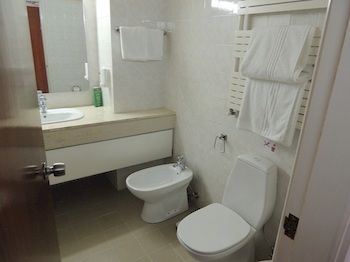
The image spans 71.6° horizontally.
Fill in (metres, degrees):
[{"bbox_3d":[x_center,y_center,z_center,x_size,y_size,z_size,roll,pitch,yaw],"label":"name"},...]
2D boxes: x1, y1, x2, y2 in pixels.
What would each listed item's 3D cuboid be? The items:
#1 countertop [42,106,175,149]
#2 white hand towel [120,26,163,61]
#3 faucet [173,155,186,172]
[{"bbox_3d":[-0.747,-0.081,2.199,1.411,0.152,0.612,-9,22,-32],"label":"countertop"},{"bbox_3d":[-0.283,-0.753,2.122,0.401,0.270,0.060,-9,22,-32],"label":"white hand towel"},{"bbox_3d":[0.028,0.289,2.140,0.110,0.125,0.120,-9,22,-32],"label":"faucet"}]

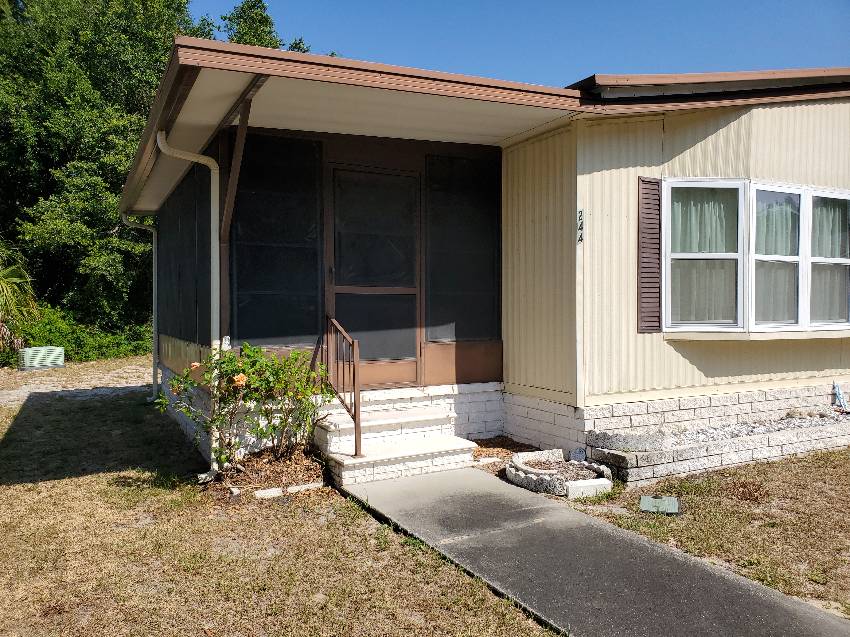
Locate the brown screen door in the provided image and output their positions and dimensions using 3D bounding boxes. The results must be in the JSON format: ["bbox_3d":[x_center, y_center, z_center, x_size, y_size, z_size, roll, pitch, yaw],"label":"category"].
[{"bbox_3d":[-0.465,-0.341,5.942,0.955,2.015,0.051,0,1,-28],"label":"brown screen door"}]

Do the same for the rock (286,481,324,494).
[{"bbox_3d":[-0.863,1.214,4.618,0.283,0.038,0.086,0,1,-28],"label":"rock"}]

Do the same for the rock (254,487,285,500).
[{"bbox_3d":[-1.077,1.215,4.452,0.202,0.045,0.106,0,1,-28],"label":"rock"}]

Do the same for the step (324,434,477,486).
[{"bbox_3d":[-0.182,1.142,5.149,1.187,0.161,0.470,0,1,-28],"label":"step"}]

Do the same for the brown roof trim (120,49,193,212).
[{"bbox_3d":[-2.987,-1.599,6.720,0.141,0.212,6.212,0,1,-28],"label":"brown roof trim"}]

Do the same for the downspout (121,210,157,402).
[{"bbox_3d":[-4.209,-0.156,9.426,0.495,2.727,0.091,0,1,-28],"label":"downspout"}]

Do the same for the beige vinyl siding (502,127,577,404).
[{"bbox_3d":[1.095,-0.475,6.136,0.061,2.505,1.121,0,1,-28],"label":"beige vinyl siding"}]

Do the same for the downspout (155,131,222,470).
[{"bbox_3d":[-1.884,-0.116,5.092,0.495,2.722,0.091,0,1,-28],"label":"downspout"}]

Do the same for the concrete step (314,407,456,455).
[{"bbox_3d":[-0.380,0.971,5.628,1.202,0.207,0.646,0,1,-28],"label":"concrete step"}]

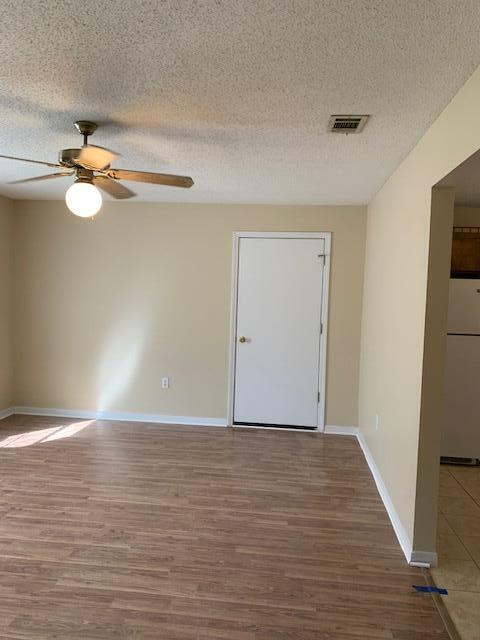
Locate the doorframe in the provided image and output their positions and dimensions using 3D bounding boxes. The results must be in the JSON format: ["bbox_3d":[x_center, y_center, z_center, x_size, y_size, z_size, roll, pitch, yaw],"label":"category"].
[{"bbox_3d":[0.421,0.143,5.231,0.920,2.040,0.050,2,4,7],"label":"doorframe"}]

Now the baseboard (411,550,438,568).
[{"bbox_3d":[1.038,1.350,2.714,0.150,0.084,0.032,2,4,7],"label":"baseboard"}]

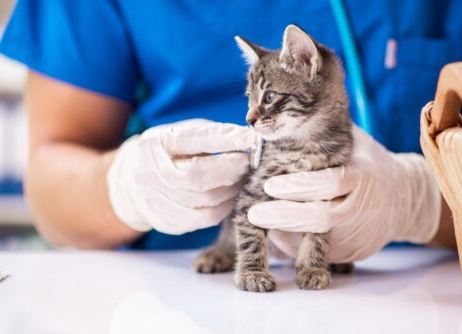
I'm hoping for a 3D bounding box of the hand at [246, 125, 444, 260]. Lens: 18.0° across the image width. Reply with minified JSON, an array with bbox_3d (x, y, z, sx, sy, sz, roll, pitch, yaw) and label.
[{"bbox_3d":[0.084,0.020,1.085,0.155,0.100,0.095,-3,6,-28],"label":"hand"}]

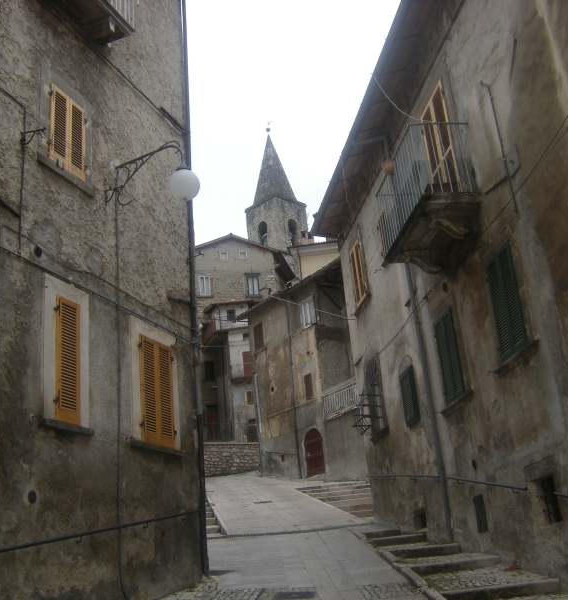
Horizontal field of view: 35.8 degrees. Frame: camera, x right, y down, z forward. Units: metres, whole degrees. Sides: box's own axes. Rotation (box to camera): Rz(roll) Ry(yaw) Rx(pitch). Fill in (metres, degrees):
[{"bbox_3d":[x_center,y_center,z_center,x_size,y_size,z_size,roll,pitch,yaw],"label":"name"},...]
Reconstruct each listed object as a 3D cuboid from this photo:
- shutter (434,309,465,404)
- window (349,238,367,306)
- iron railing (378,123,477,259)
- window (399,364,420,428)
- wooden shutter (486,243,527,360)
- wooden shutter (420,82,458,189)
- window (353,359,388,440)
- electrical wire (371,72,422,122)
[{"bbox_3d":[2.485,0.863,13.316,0.056,1.311,0.790,-1,-21,-10],"label":"shutter"},{"bbox_3d":[1.556,-0.541,18.639,0.056,1.237,0.767,-1,-21,-10],"label":"window"},{"bbox_3d":[2.066,-1.583,12.941,0.865,1.093,1.930,-1,-21,-10],"label":"iron railing"},{"bbox_3d":[2.137,1.682,15.300,0.107,0.953,0.674,-1,-21,-10],"label":"window"},{"bbox_3d":[2.825,0.043,11.218,0.093,1.348,0.791,-1,-21,-10],"label":"wooden shutter"},{"bbox_3d":[2.391,-2.147,13.417,0.056,2.241,1.000,-1,-21,-10],"label":"wooden shutter"},{"bbox_3d":[1.655,1.942,17.408,0.465,1.534,1.069,-1,-21,-10],"label":"window"},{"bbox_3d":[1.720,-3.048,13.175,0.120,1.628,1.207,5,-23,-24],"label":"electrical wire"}]

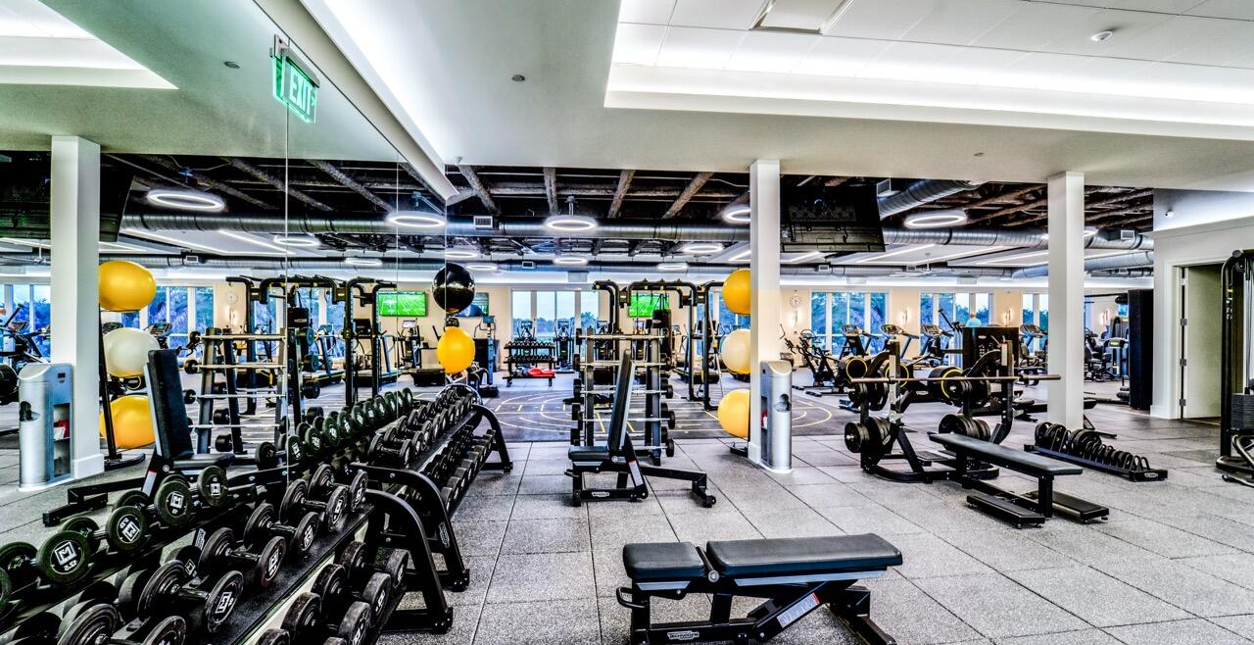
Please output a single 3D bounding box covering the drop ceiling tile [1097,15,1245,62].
[{"bbox_3d":[4.444,-2.301,3.967,0.615,0.020,0.590,0,-1,-7],"label":"drop ceiling tile"}]

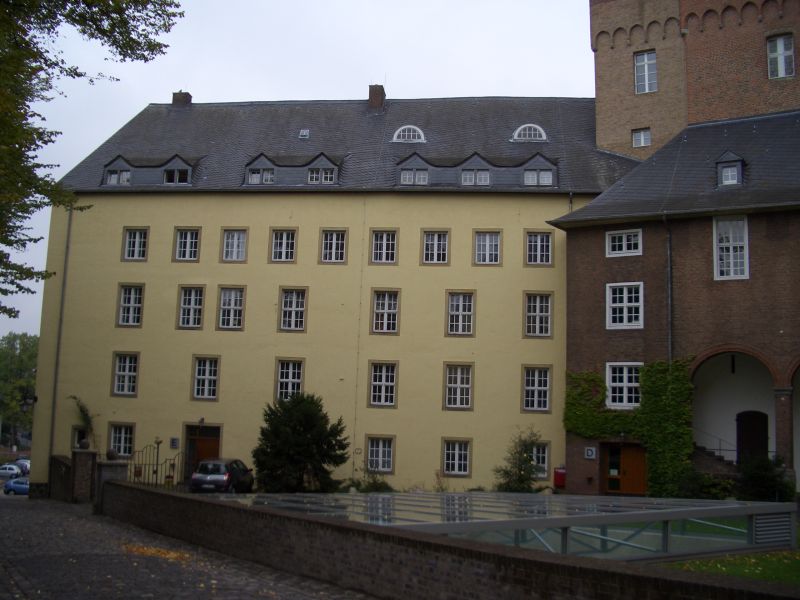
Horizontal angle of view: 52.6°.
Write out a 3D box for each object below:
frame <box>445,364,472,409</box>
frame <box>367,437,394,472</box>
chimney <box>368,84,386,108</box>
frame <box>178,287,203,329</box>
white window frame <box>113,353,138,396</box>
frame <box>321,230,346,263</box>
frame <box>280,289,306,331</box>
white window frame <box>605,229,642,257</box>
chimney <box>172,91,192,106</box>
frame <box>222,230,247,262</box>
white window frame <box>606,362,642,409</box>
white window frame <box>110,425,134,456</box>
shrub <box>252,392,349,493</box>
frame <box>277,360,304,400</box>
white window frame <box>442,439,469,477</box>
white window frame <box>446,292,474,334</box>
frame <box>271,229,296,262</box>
[{"bbox_3d":[2.690,3.960,36.880,1.125,1.935,0.180,1,-7,8],"label":"frame"},{"bbox_3d":[-0.938,7.334,38.398,1.141,1.525,0.130,1,-7,8],"label":"frame"},{"bbox_3d":[-1.284,-11.584,47.148,0.875,1.465,1.100,1,-7,8],"label":"chimney"},{"bbox_3d":[-10.734,0.375,41.624,1.144,2.058,0.150,1,-7,8],"label":"frame"},{"bbox_3d":[-14.097,3.831,41.647,1.131,2.010,0.150,1,-7,8],"label":"white window frame"},{"bbox_3d":[-3.114,-2.531,38.453,1.118,1.520,0.180,1,-7,8],"label":"frame"},{"bbox_3d":[-5.250,0.457,39.859,1.148,2.018,0.130,1,-7,8],"label":"frame"},{"bbox_3d":[10.189,-2.575,36.764,1.647,1.180,0.130,-2,-8,33],"label":"white window frame"},{"bbox_3d":[-13.109,-12.002,48.799,0.920,0.950,0.650,1,-7,8],"label":"chimney"},{"bbox_3d":[-8.507,-2.803,41.718,1.183,1.610,0.150,1,-7,8],"label":"frame"},{"bbox_3d":[9.659,3.687,34.662,1.620,1.957,0.200,-3,-8,34],"label":"white window frame"},{"bbox_3d":[-13.470,6.854,39.237,1.120,1.470,0.150,1,-7,8],"label":"white window frame"},{"bbox_3d":[-4.592,6.577,36.320,4.300,4.860,4.100,1,-7,8],"label":"shrub"},{"bbox_3d":[-5.203,3.886,38.472,1.120,1.970,0.150,1,-7,8],"label":"frame"},{"bbox_3d":[2.579,7.130,36.504,1.095,1.465,0.180,1,-7,8],"label":"white window frame"},{"bbox_3d":[2.996,0.667,39.777,1.156,2.030,0.150,1,-7,8],"label":"white window frame"},{"bbox_3d":[-5.795,-2.713,40.322,1.146,1.557,0.130,1,-7,8],"label":"frame"}]

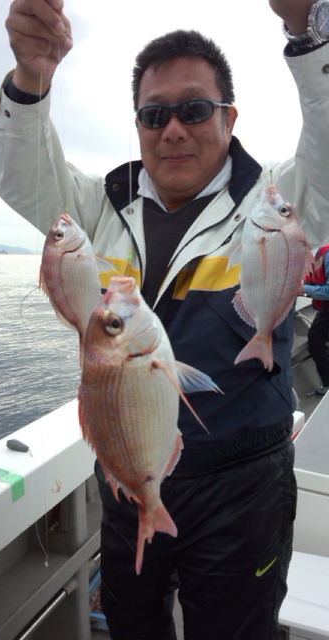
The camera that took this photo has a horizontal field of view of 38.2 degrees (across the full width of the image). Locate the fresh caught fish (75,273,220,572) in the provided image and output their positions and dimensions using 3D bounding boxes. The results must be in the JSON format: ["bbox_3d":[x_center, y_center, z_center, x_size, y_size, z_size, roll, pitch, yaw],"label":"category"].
[{"bbox_3d":[-0.019,0.100,0.480,0.125,0.302,0.068,-1,9,20],"label":"fresh caught fish"}]

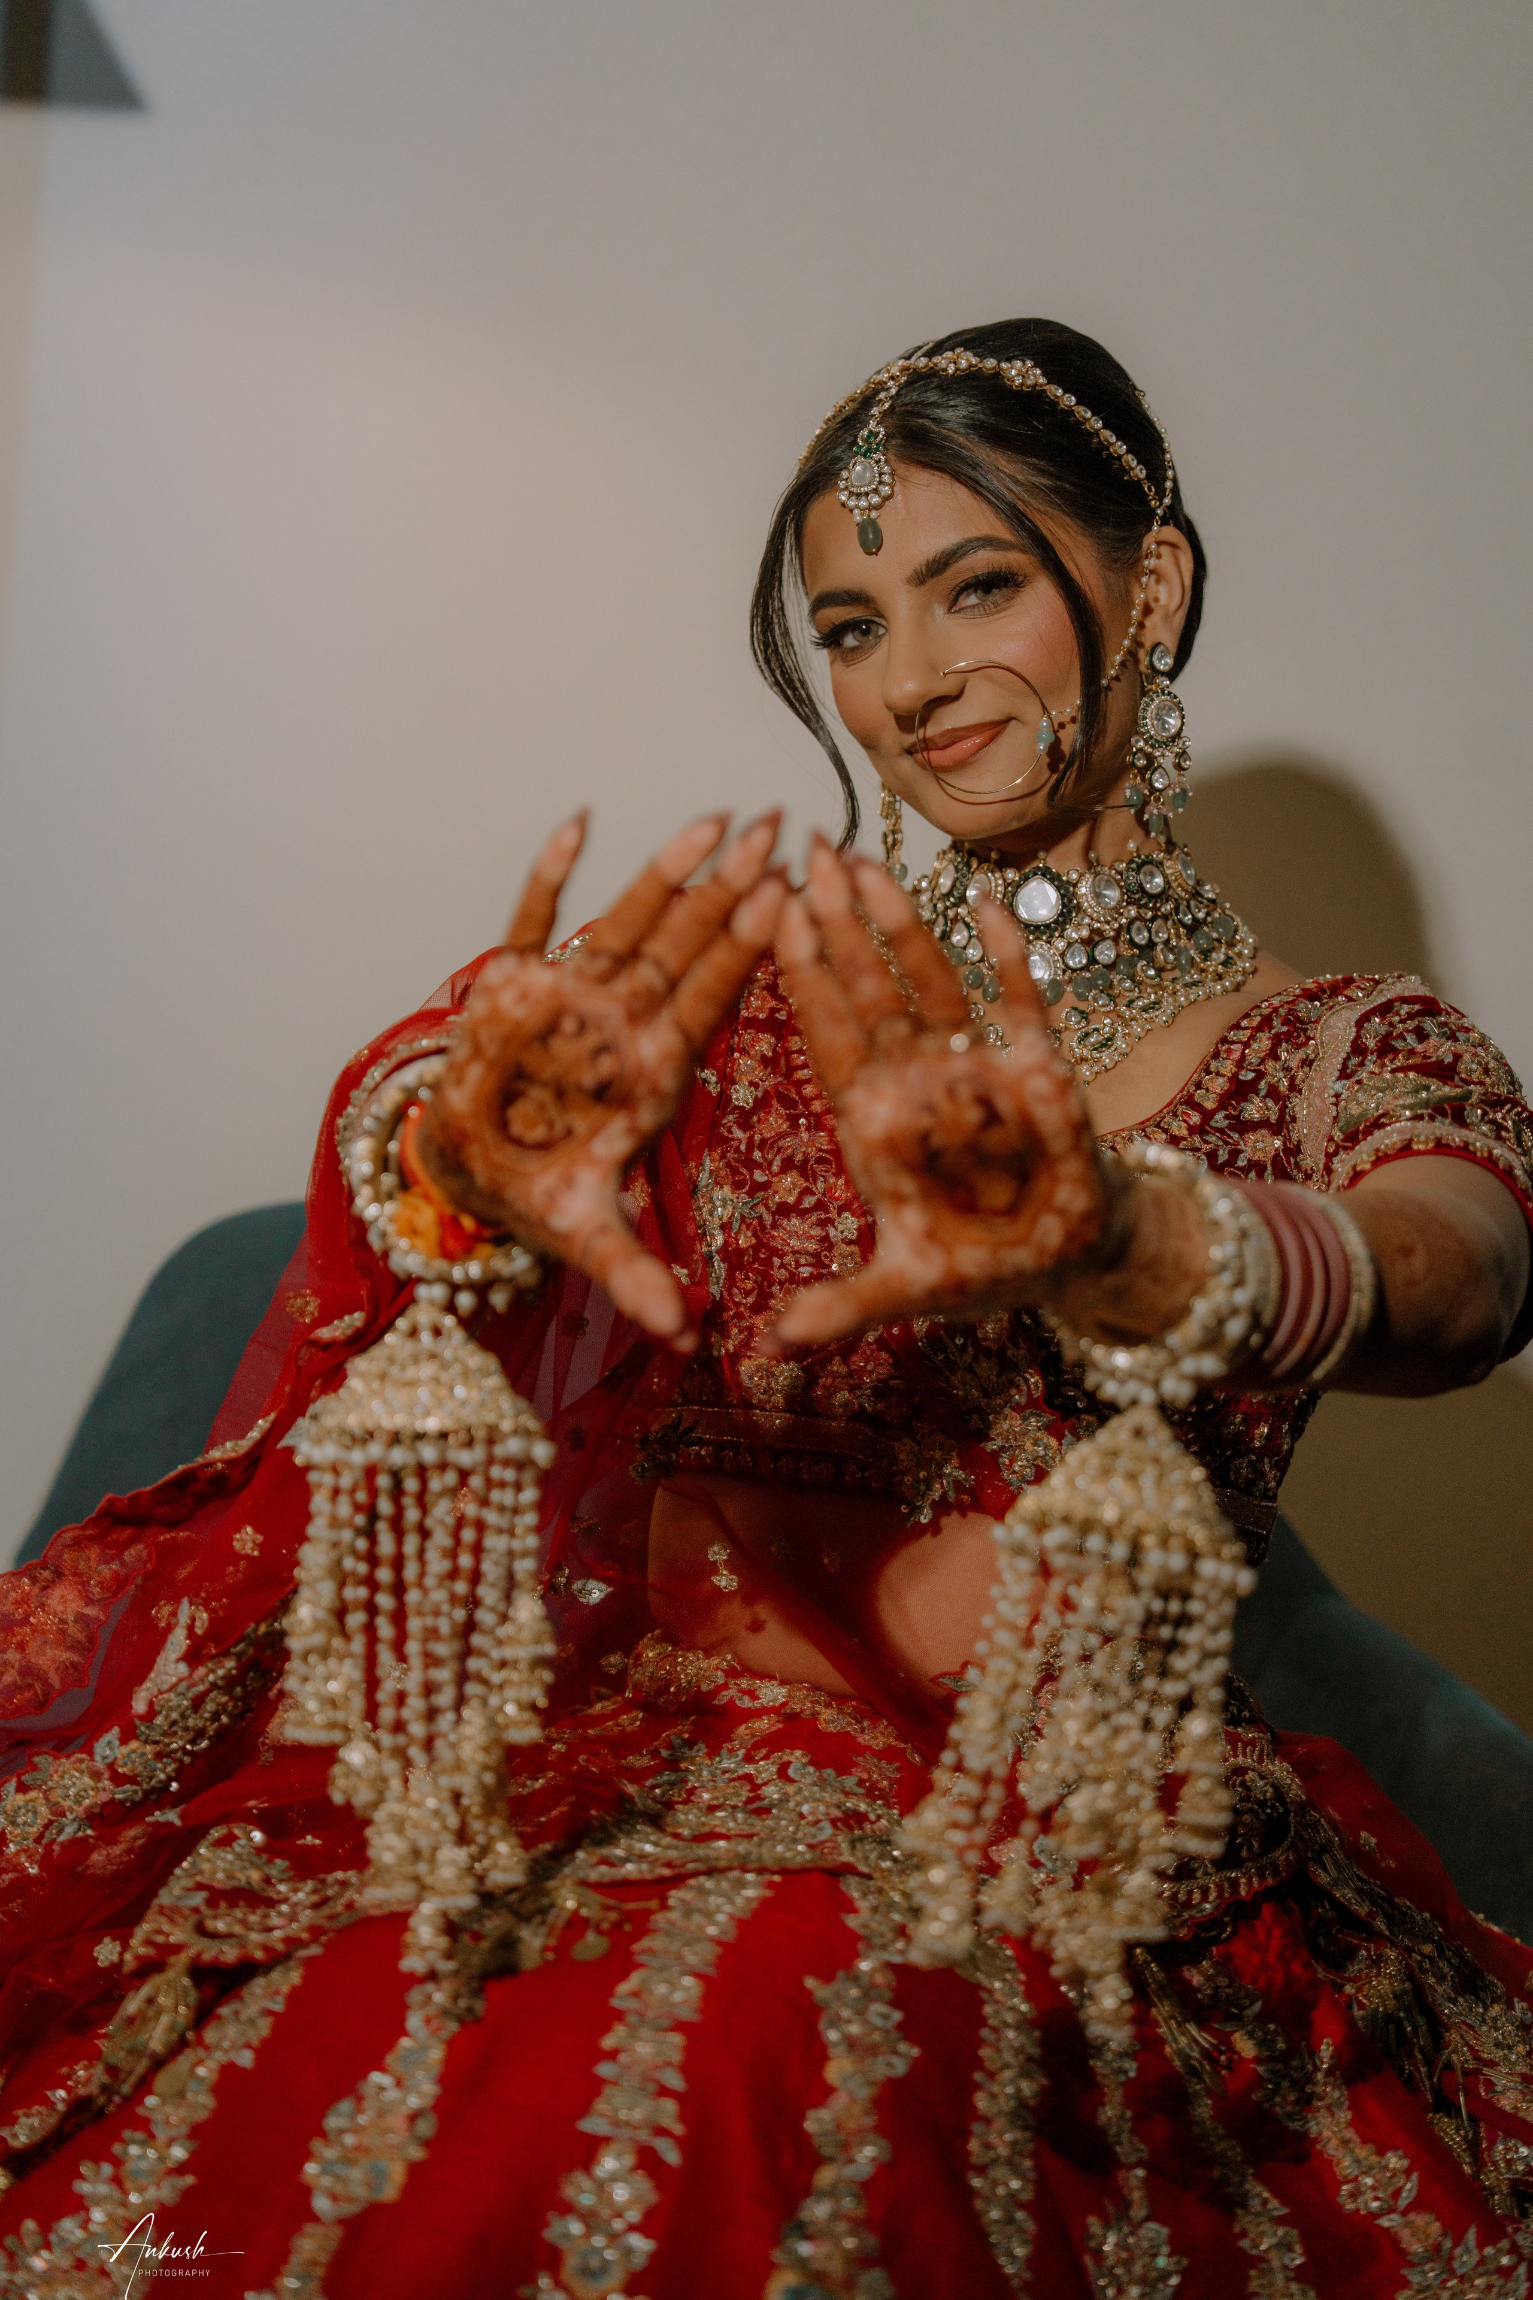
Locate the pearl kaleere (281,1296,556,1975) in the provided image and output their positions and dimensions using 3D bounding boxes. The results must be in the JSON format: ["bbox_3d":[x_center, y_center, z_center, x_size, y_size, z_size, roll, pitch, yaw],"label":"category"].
[{"bbox_3d":[-0.120,0.167,1.540,0.093,0.228,0.093,0,3,0],"label":"pearl kaleere"}]

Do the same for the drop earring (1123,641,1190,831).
[{"bbox_3d":[0.172,-0.180,1.962,0.031,0.088,0.015,-2,4,-30],"label":"drop earring"}]

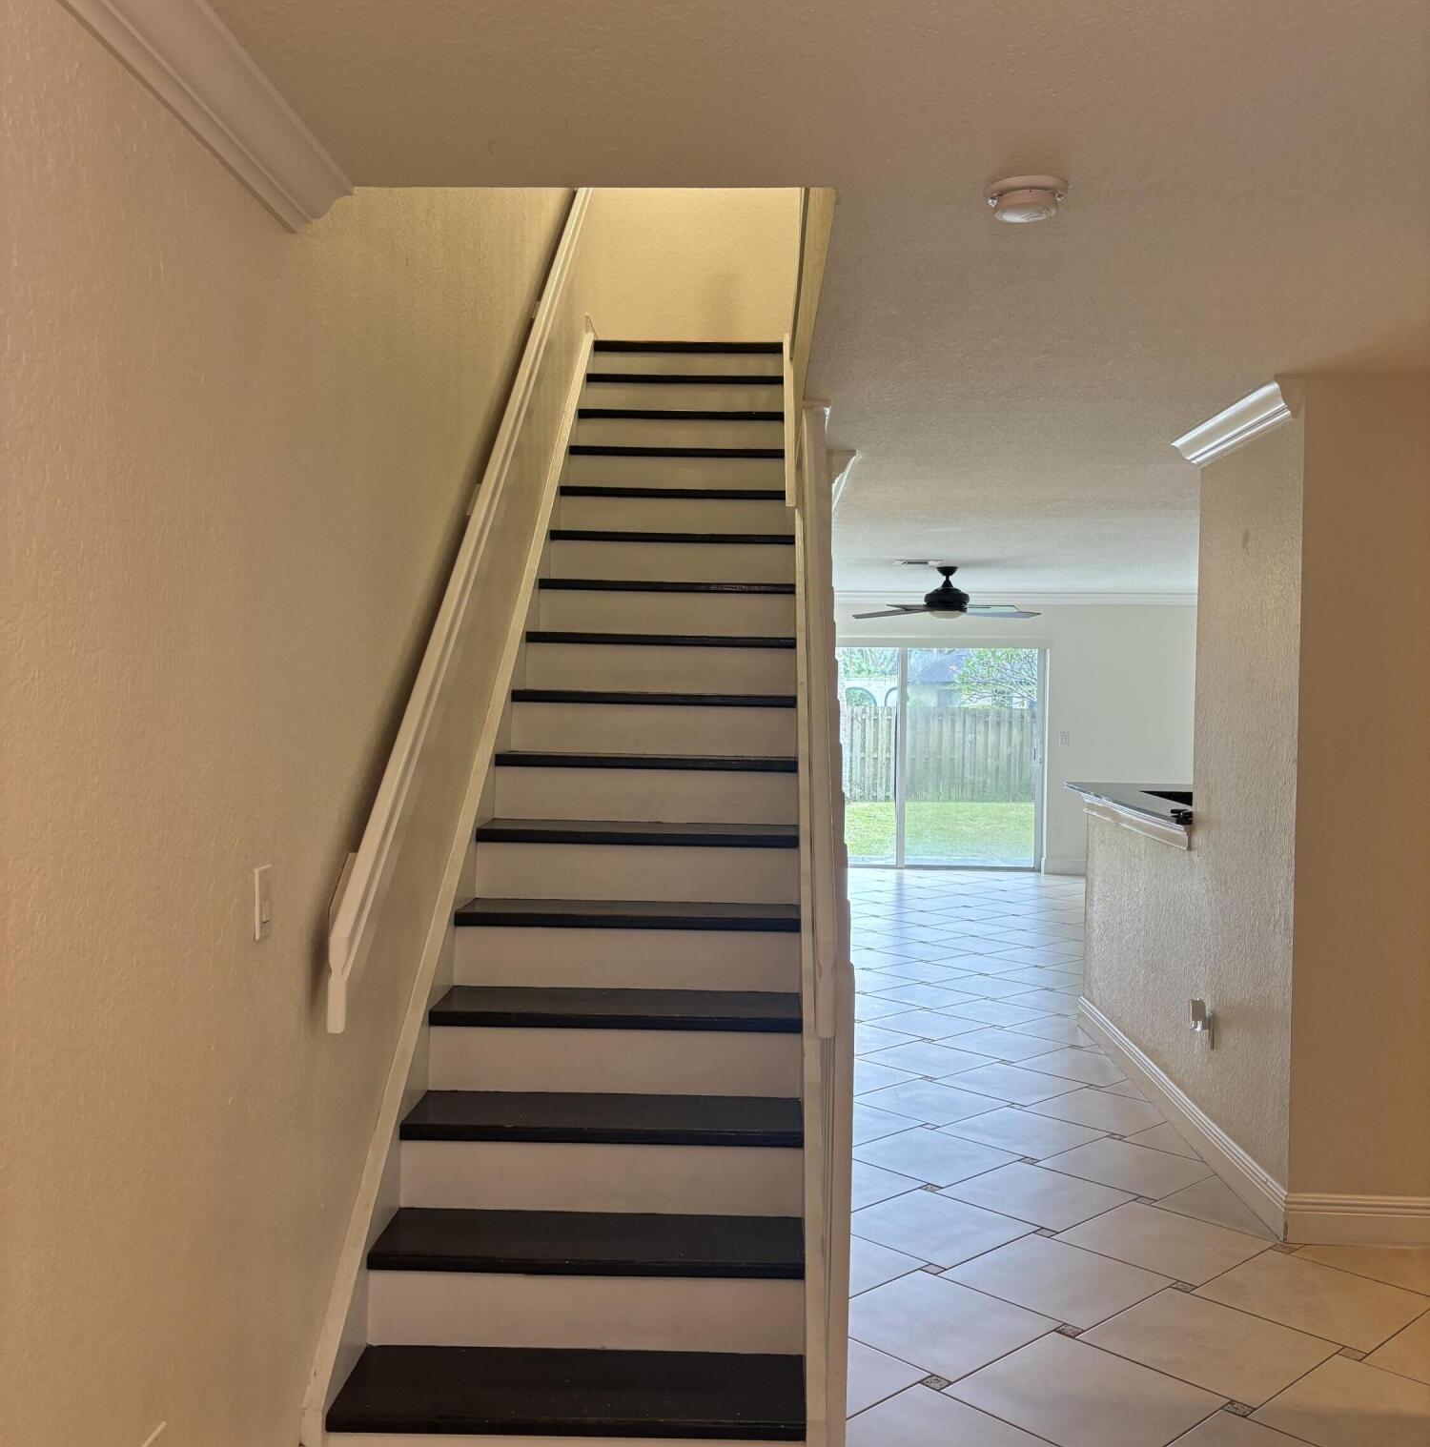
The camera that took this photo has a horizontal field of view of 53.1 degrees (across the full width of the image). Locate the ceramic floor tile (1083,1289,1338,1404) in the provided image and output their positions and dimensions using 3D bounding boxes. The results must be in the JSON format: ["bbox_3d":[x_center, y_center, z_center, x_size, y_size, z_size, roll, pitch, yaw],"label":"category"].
[{"bbox_3d":[1.188,1.495,3.450,0.454,0.010,0.454,0,2,-43],"label":"ceramic floor tile"}]

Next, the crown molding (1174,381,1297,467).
[{"bbox_3d":[1.648,-0.942,4.575,0.083,0.108,1.050,1,1,2],"label":"crown molding"}]

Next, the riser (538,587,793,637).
[{"bbox_3d":[-0.163,-0.371,4.927,0.883,0.160,0.020,1,1,0],"label":"riser"}]

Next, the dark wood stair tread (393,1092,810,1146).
[{"bbox_3d":[-0.245,0.903,3.272,0.883,0.035,0.259,1,1,2],"label":"dark wood stair tread"}]

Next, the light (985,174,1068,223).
[{"bbox_3d":[0.567,-0.951,2.610,0.147,0.043,0.147,1,1,0],"label":"light"}]

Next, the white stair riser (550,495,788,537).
[{"bbox_3d":[-0.146,-0.766,5.398,0.872,0.159,0.019,1,1,2],"label":"white stair riser"}]

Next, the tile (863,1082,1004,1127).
[{"bbox_3d":[0.808,1.430,5.396,0.447,0.010,0.447,0,2,-43],"label":"tile"}]

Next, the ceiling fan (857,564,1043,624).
[{"bbox_3d":[1.616,-0.897,10.016,1.300,0.376,1.260,1,1,2],"label":"ceiling fan"}]

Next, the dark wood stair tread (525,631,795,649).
[{"bbox_3d":[-0.172,-0.271,4.764,0.883,0.035,0.259,1,1,2],"label":"dark wood stair tread"}]

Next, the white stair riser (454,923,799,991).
[{"bbox_3d":[-0.226,0.612,3.705,0.894,0.161,0.022,1,1,2],"label":"white stair riser"}]

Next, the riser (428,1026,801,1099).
[{"bbox_3d":[-0.241,0.816,3.470,0.898,0.160,0.020,1,1,2],"label":"riser"}]

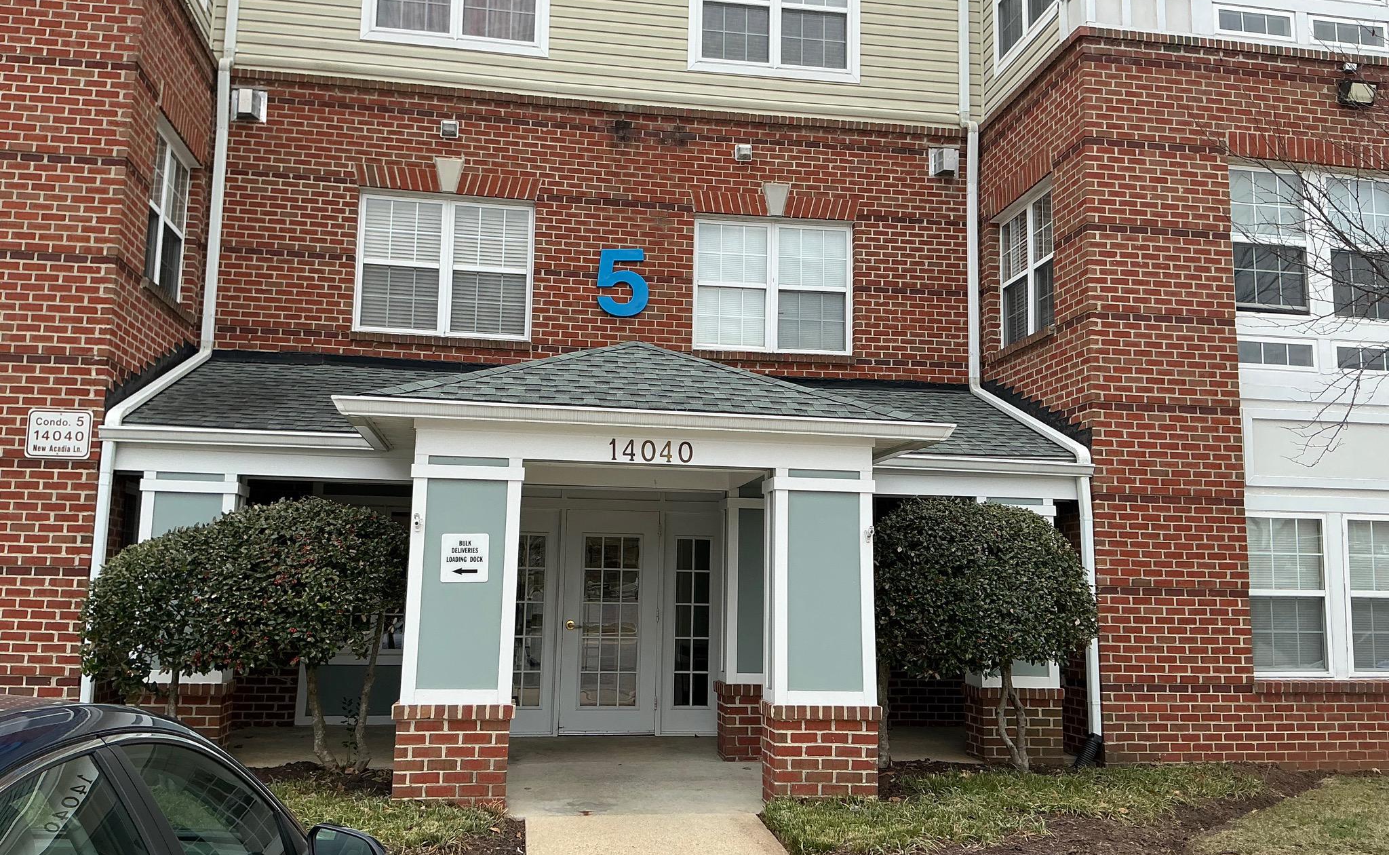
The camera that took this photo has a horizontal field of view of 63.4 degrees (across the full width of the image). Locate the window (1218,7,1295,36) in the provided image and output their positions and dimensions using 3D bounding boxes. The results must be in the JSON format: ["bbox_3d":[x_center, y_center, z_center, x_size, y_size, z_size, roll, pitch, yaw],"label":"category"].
[{"bbox_3d":[5.369,-3.878,10.761,0.790,0.245,0.100,2,-8,-8],"label":"window"}]

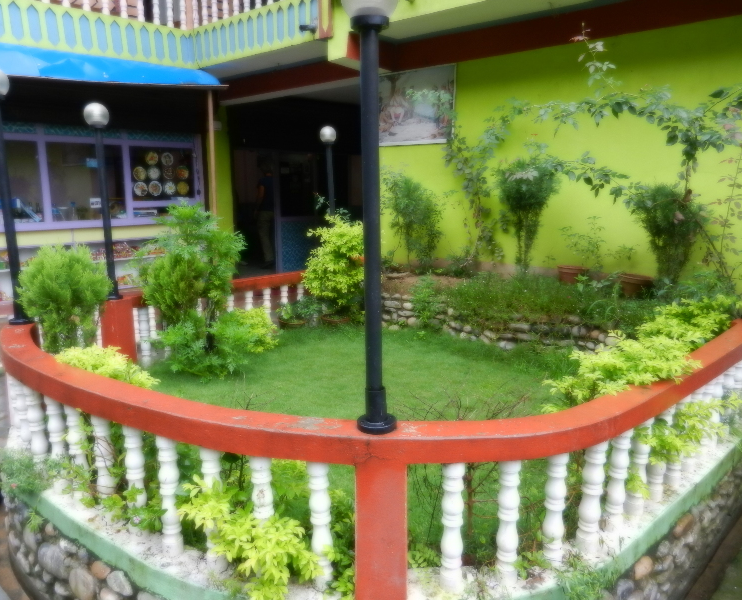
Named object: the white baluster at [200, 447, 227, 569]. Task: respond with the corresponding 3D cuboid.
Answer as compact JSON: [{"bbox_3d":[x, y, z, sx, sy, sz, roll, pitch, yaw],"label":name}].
[{"bbox_3d":[-0.568,0.731,2.086,0.082,0.484,0.082,0,10,0],"label":"white baluster"}]

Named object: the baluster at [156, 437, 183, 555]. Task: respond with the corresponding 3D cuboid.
[{"bbox_3d":[-0.704,0.690,2.020,0.072,0.456,0.072,-5,12,-21],"label":"baluster"}]

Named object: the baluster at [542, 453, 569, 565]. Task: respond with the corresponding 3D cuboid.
[{"bbox_3d":[0.631,0.684,1.969,0.077,0.445,0.077,3,11,19],"label":"baluster"}]

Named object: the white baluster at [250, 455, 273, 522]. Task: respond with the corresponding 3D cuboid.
[{"bbox_3d":[-0.376,0.742,2.016,0.082,0.484,0.082,0,10,0],"label":"white baluster"}]

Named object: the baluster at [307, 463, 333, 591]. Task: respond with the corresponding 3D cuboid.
[{"bbox_3d":[-0.166,0.747,1.900,0.072,0.458,0.072,-2,11,-6],"label":"baluster"}]

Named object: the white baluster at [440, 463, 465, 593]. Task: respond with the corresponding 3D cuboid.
[{"bbox_3d":[0.277,0.747,1.961,0.082,0.484,0.082,0,10,0],"label":"white baluster"}]

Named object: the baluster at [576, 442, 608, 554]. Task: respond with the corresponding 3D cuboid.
[{"bbox_3d":[0.789,0.710,2.070,0.072,0.448,0.072,4,12,22],"label":"baluster"}]

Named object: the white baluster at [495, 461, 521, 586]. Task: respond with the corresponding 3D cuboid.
[{"bbox_3d":[0.451,0.699,1.900,0.077,0.445,0.077,2,11,14],"label":"white baluster"}]

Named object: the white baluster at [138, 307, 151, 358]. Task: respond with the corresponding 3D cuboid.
[{"bbox_3d":[-1.720,0.257,4.387,0.077,0.445,0.077,-5,11,-22],"label":"white baluster"}]

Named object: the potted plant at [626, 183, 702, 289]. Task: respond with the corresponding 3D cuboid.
[{"bbox_3d":[2.946,-0.647,5.800,0.662,1.026,0.662,5,13,26],"label":"potted plant"}]

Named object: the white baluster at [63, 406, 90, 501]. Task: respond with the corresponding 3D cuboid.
[{"bbox_3d":[-1.228,0.616,2.418,0.077,0.445,0.077,-6,12,-28],"label":"white baluster"}]

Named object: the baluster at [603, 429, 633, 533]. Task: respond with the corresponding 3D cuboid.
[{"bbox_3d":[0.964,0.707,2.250,0.072,0.447,0.072,5,13,24],"label":"baluster"}]

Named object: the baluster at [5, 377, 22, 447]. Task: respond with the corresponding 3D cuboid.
[{"bbox_3d":[-1.799,0.529,2.915,0.077,0.445,0.077,-7,12,-32],"label":"baluster"}]

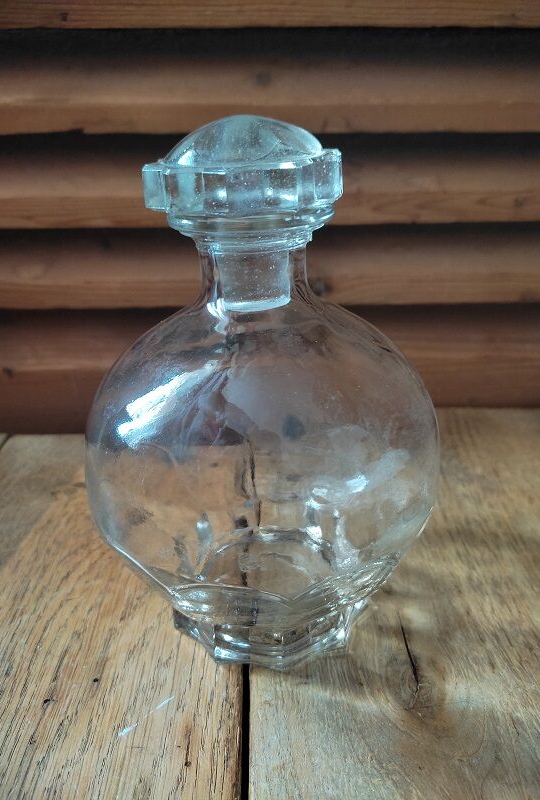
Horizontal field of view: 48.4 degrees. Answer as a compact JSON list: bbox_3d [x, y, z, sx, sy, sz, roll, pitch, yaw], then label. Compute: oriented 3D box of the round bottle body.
[{"bbox_3d":[-0.002,0.024,0.234,0.131,0.132,0.131,-3,25,1],"label":"round bottle body"}]

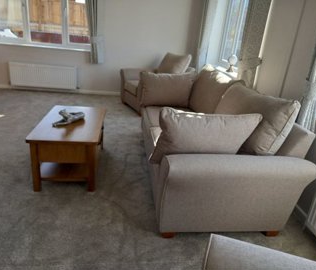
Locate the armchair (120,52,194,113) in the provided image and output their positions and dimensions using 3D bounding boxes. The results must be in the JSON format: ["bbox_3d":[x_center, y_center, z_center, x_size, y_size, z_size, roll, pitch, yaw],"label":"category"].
[{"bbox_3d":[0.024,-0.922,4.565,1.050,0.931,0.950,-6,24,-28],"label":"armchair"}]

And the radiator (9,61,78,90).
[{"bbox_3d":[-2.169,-1.124,4.982,1.183,0.435,0.094,2,21,-9],"label":"radiator"}]

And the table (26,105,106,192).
[{"bbox_3d":[-0.781,0.086,2.431,0.521,0.453,0.925,2,21,-9],"label":"table"}]

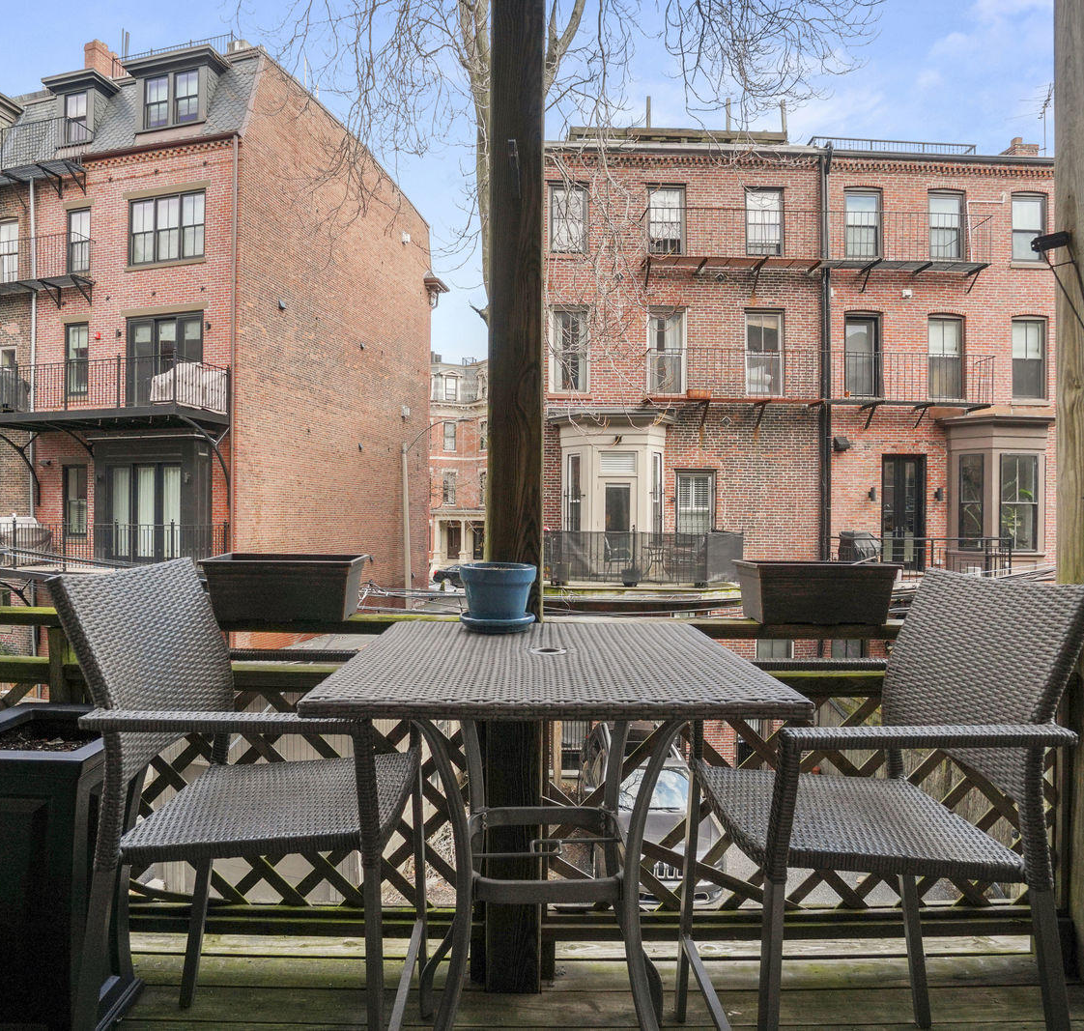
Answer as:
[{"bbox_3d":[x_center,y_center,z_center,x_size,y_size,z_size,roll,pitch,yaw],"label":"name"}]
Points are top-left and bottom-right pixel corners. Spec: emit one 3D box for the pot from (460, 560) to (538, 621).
[{"bbox_3d":[-0.106,0.200,1.585,0.188,0.150,0.188,0,0,0],"label":"pot"}]

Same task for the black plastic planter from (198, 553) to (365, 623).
[{"bbox_3d":[-0.709,0.201,1.812,0.403,0.165,0.192,0,0,-2],"label":"black plastic planter"}]

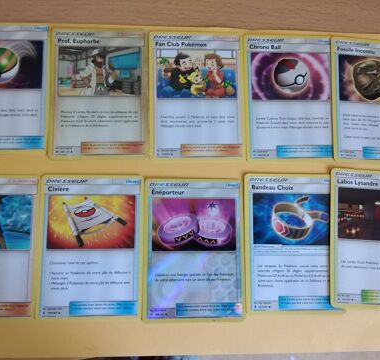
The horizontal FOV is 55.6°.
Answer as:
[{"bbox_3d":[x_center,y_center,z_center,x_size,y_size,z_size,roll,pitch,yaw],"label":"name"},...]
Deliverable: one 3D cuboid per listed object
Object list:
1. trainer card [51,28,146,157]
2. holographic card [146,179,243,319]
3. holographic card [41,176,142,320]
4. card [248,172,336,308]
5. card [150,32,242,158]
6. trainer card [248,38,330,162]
[{"bbox_3d":[-0.060,-0.057,0.235,0.063,0.001,0.088,-1,83,-4],"label":"trainer card"},{"bbox_3d":[0.003,0.043,0.226,0.063,0.001,0.088,0,83,-4],"label":"holographic card"},{"bbox_3d":[-0.061,0.040,0.222,0.063,0.001,0.088,0,83,-4],"label":"holographic card"},{"bbox_3d":[0.067,0.039,0.230,0.063,0.001,0.088,0,83,-4],"label":"card"},{"bbox_3d":[0.004,-0.057,0.239,0.063,0.001,0.088,-1,83,-4],"label":"card"},{"bbox_3d":[0.069,-0.056,0.243,0.063,0.001,0.088,0,83,-4],"label":"trainer card"}]

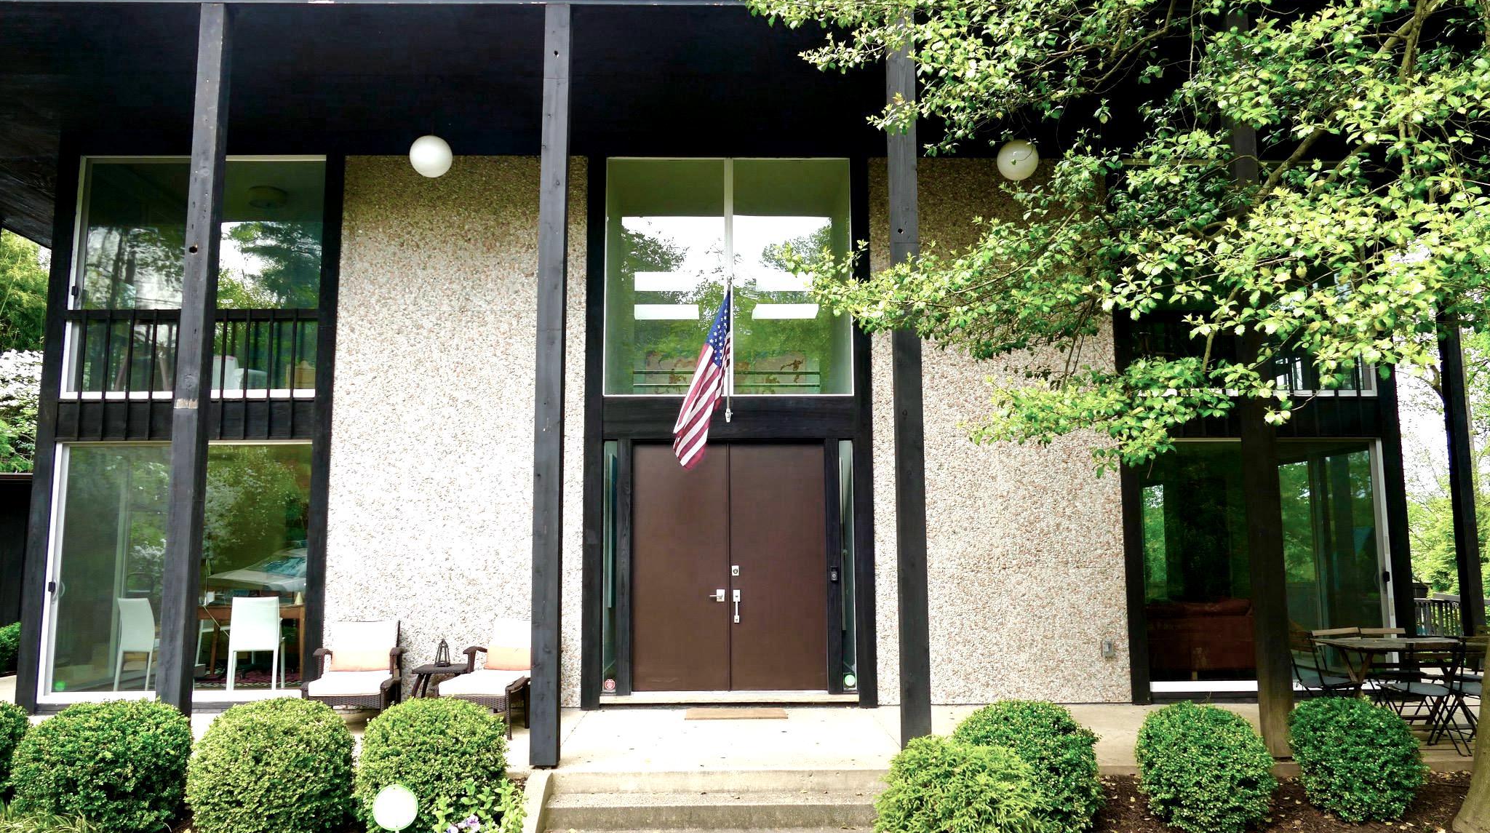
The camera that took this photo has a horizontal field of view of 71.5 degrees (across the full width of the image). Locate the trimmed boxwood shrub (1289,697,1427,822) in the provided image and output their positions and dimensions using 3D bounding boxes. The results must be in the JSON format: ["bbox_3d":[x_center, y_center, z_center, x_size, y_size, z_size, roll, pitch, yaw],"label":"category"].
[{"bbox_3d":[3.879,2.104,6.492,0.800,0.730,0.800,0,-7,-1],"label":"trimmed boxwood shrub"}]

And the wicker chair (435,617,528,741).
[{"bbox_3d":[-2.076,2.224,8.896,0.780,0.840,1.380,-1,-7,7],"label":"wicker chair"}]

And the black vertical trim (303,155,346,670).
[{"bbox_3d":[-4.077,0.069,10.065,0.190,5.420,0.190,0,-7,-1],"label":"black vertical trim"}]

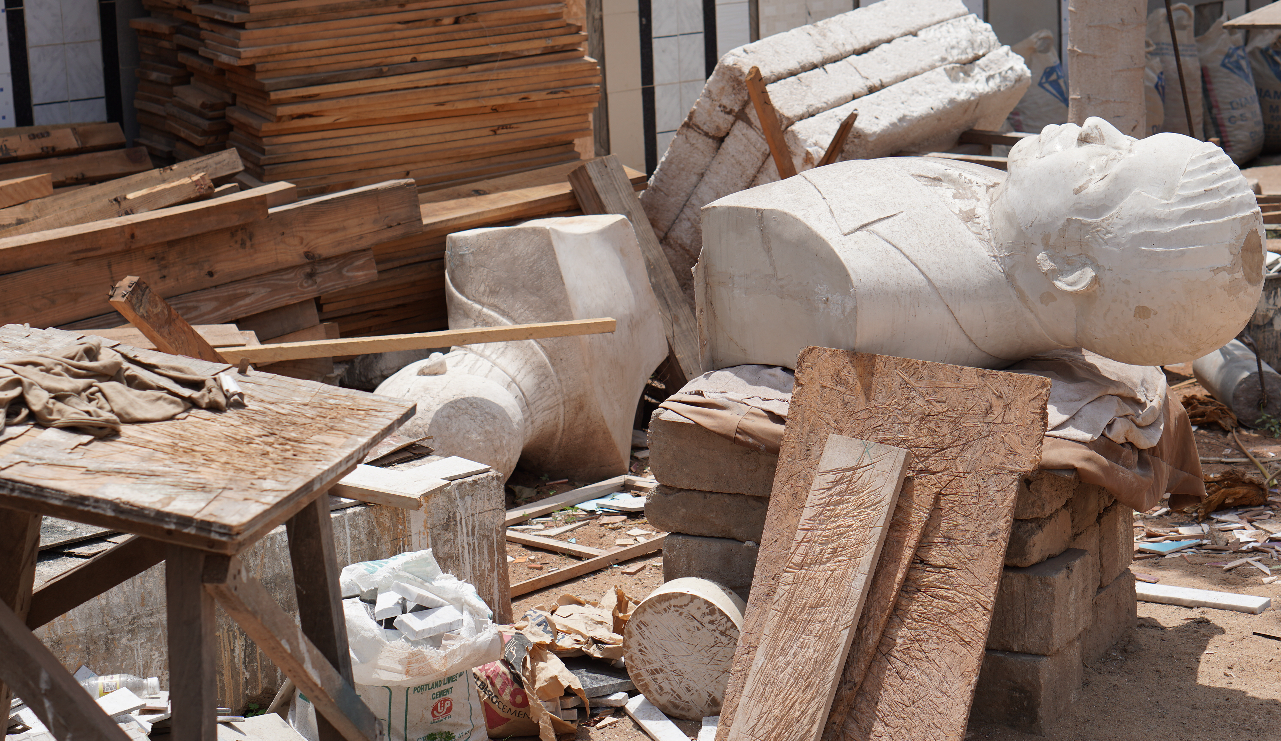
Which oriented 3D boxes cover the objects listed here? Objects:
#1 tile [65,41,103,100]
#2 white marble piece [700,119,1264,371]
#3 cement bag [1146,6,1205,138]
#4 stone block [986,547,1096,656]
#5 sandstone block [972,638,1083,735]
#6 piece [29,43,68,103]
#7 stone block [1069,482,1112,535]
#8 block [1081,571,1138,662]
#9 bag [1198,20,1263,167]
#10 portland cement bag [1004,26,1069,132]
[{"bbox_3d":[-2.047,-1.101,9.822,0.147,0.209,0.010,-12,15,-40],"label":"tile"},{"bbox_3d":[0.727,-0.272,5.699,1.190,0.499,0.740,-1,12,8],"label":"white marble piece"},{"bbox_3d":[2.735,-1.479,13.621,0.360,0.780,0.260,-10,14,-31],"label":"cement bag"},{"bbox_3d":[0.687,0.452,5.416,0.400,0.152,0.200,5,14,30],"label":"stone block"},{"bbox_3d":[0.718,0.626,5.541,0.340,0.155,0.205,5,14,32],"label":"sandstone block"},{"bbox_3d":[-2.142,-1.070,9.670,0.147,0.208,0.012,-12,16,-40],"label":"piece"},{"bbox_3d":[0.839,0.264,5.769,0.290,0.140,0.190,5,14,32],"label":"stone block"},{"bbox_3d":[0.813,0.500,5.648,0.405,0.155,0.260,5,14,30],"label":"block"},{"bbox_3d":[3.084,-1.469,13.905,0.365,0.750,0.260,-10,14,-31],"label":"bag"},{"bbox_3d":[1.957,-1.292,12.965,0.380,0.750,0.260,-10,14,-31],"label":"portland cement bag"}]

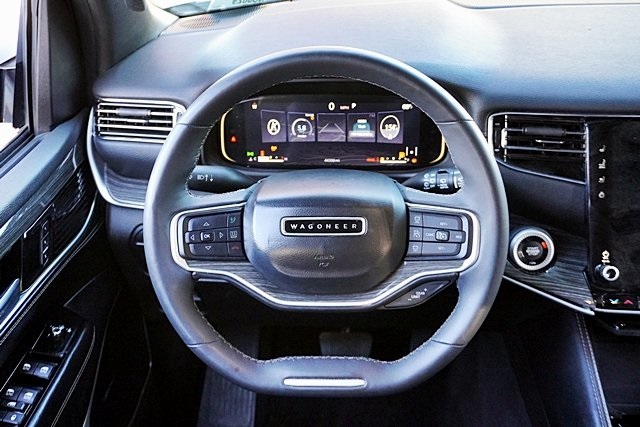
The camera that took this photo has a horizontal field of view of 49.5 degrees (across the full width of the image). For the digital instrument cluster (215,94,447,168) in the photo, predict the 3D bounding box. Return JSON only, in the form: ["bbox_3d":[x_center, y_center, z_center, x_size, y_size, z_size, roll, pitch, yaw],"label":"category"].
[{"bbox_3d":[0.016,-0.115,0.975,0.316,0.103,0.028,1,6,2],"label":"digital instrument cluster"}]

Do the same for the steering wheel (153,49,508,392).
[{"bbox_3d":[0.007,0.009,0.765,0.388,0.375,0.100,1,0,2],"label":"steering wheel"}]

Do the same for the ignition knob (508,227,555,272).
[{"bbox_3d":[0.276,0.047,0.905,0.057,0.057,0.024,3,-2,6],"label":"ignition knob"}]

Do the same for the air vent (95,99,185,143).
[{"bbox_3d":[-0.243,-0.126,0.940,0.122,0.056,0.035,2,10,6],"label":"air vent"}]

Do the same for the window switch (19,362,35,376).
[{"bbox_3d":[-0.372,0.198,0.880,0.017,0.010,0.020,1,27,2],"label":"window switch"}]

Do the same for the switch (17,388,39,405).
[{"bbox_3d":[-0.352,0.220,0.835,0.019,0.011,0.022,1,27,2],"label":"switch"}]

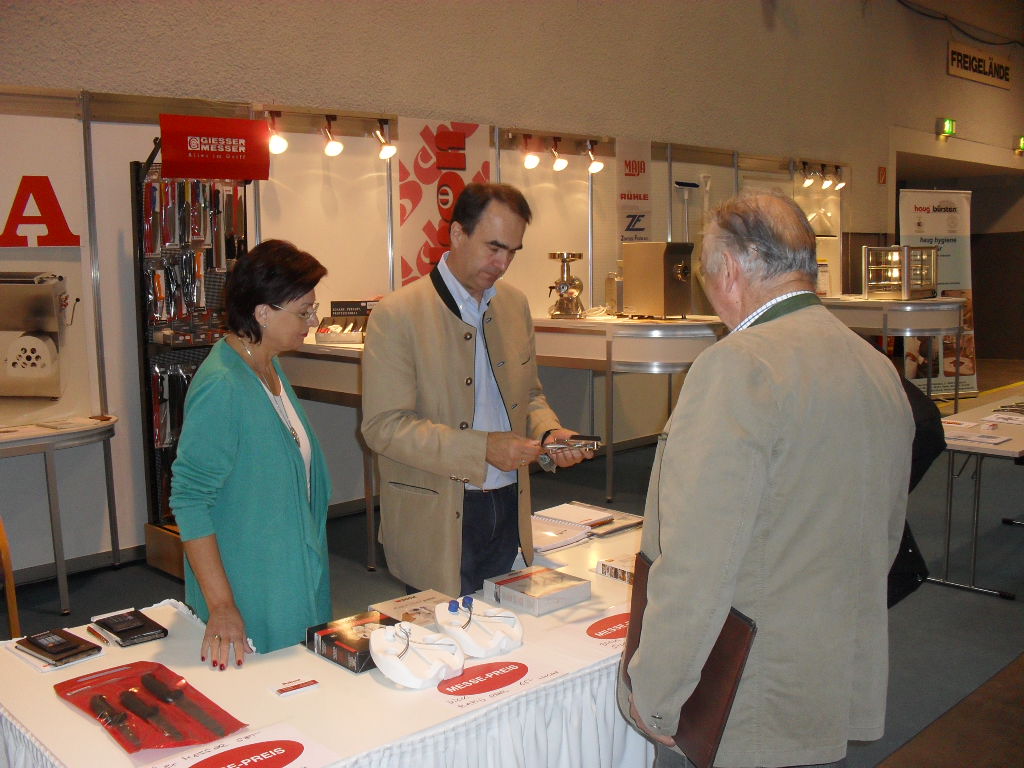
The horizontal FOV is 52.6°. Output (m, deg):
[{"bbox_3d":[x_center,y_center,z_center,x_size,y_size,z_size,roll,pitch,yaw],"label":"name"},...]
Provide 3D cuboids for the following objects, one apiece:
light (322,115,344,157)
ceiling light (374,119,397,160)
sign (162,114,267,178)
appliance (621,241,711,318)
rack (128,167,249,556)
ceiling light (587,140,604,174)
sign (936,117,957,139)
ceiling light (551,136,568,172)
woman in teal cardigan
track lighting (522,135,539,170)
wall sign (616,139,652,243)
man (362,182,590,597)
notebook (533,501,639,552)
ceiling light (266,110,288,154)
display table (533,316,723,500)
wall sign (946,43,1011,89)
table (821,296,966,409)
[{"bbox_3d":[-1.071,-1.480,6.178,0.100,0.230,0.140,-8,10,-43],"label":"light"},{"bbox_3d":[-0.785,-1.526,6.450,0.100,0.230,0.140,-8,10,-43],"label":"ceiling light"},{"bbox_3d":[-1.561,-1.241,5.470,0.615,0.320,0.120,-8,10,-43],"label":"sign"},{"bbox_3d":[1.038,-0.731,7.280,0.312,0.514,0.393,-8,10,-42],"label":"appliance"},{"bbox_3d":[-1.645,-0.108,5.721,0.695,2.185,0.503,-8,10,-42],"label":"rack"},{"bbox_3d":[0.642,-1.740,7.956,0.101,0.252,0.121,-8,10,-42],"label":"ceiling light"},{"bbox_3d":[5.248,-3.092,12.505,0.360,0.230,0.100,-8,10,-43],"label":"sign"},{"bbox_3d":[0.357,-1.709,7.692,0.101,0.252,0.121,-8,10,-42],"label":"ceiling light"},{"bbox_3d":[-0.557,0.523,2.334,0.370,1.680,0.470,5,9,38],"label":"woman in teal cardigan"},{"bbox_3d":[0.131,-1.644,7.323,0.100,0.230,0.140,-8,10,-43],"label":"track lighting"},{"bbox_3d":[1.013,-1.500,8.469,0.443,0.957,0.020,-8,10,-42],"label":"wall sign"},{"bbox_3d":[-0.077,0.400,2.694,0.600,1.820,0.480,-7,9,-40],"label":"man"},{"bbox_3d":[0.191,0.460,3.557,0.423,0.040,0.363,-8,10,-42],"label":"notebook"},{"bbox_3d":[-1.379,-1.479,6.088,0.101,0.252,0.121,-8,10,-42],"label":"ceiling light"},{"bbox_3d":[0.860,0.122,7.391,1.057,1.208,1.510,-8,10,-42],"label":"display table"},{"bbox_3d":[5.931,-4.006,13.091,1.938,0.385,0.050,-8,10,-43],"label":"wall sign"},{"bbox_3d":[3.631,-0.261,10.047,1.057,1.188,1.510,-8,10,-42],"label":"table"}]

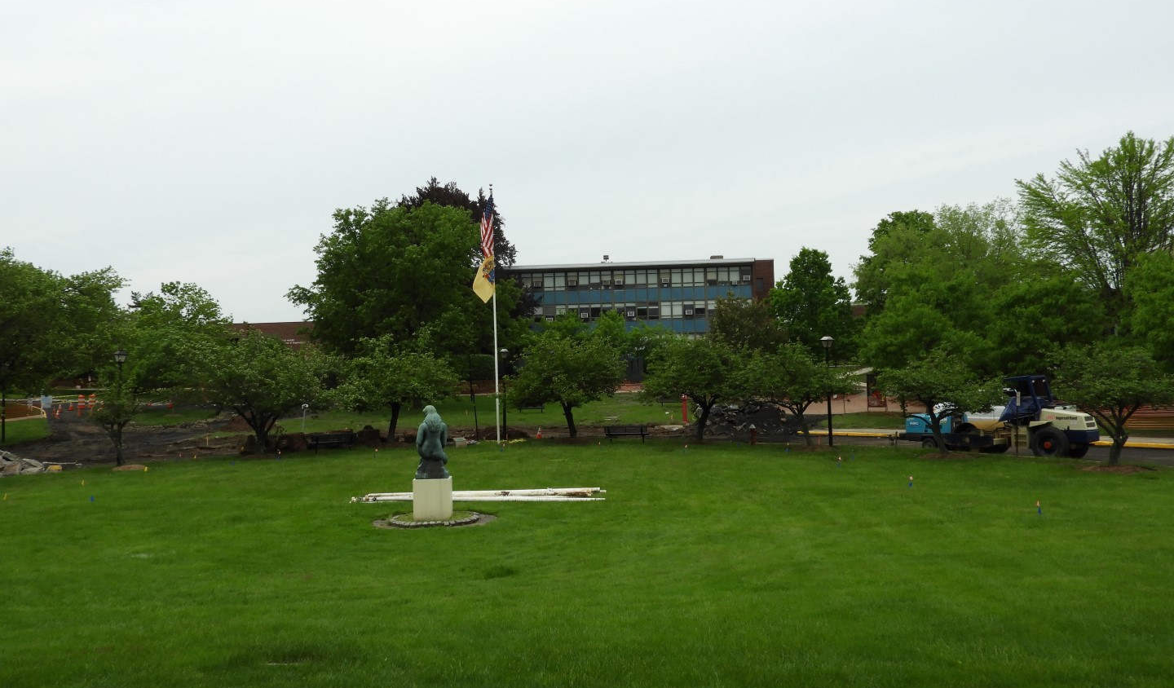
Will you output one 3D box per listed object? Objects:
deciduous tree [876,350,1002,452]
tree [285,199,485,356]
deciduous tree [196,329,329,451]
[{"bbox_3d":[12.808,2.085,37.000,4.600,3.750,4.500,-2,-2,0],"label":"deciduous tree"},{"bbox_3d":[-13.987,-2.758,72.000,14.000,14.700,13.500,-2,-2,0],"label":"tree"},{"bbox_3d":[-14.499,2.071,45.500,5.900,5.350,5.700,-2,-2,0],"label":"deciduous tree"}]

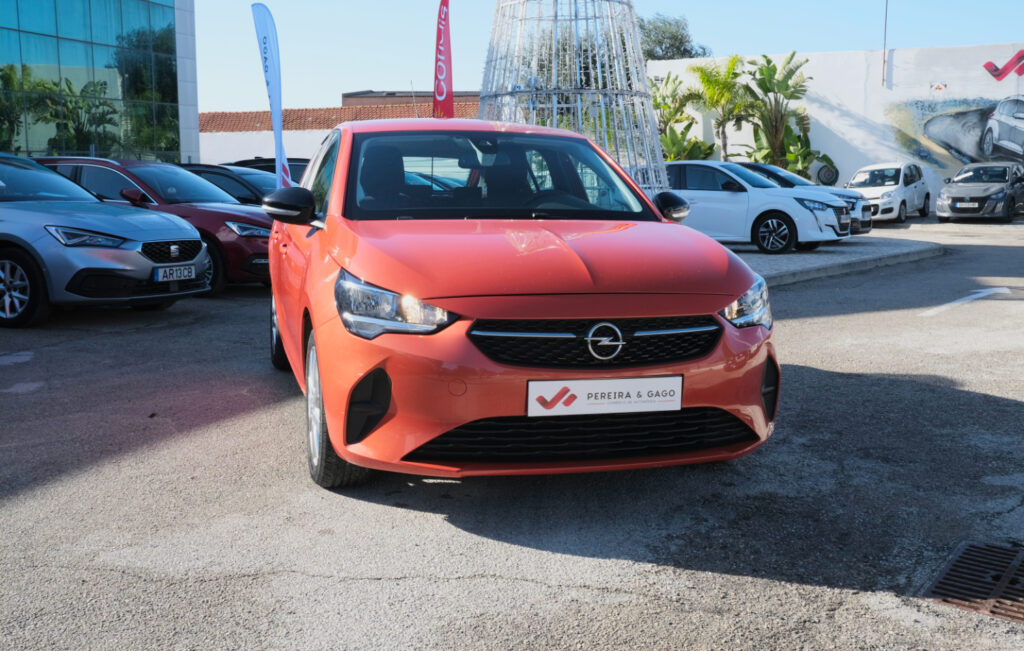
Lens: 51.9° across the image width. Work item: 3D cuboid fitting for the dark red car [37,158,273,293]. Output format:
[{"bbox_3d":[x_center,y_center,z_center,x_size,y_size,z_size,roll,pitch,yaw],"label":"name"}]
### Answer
[{"bbox_3d":[-4.377,-1.205,12.247,4.600,1.460,1.880,4,8,19],"label":"dark red car"}]

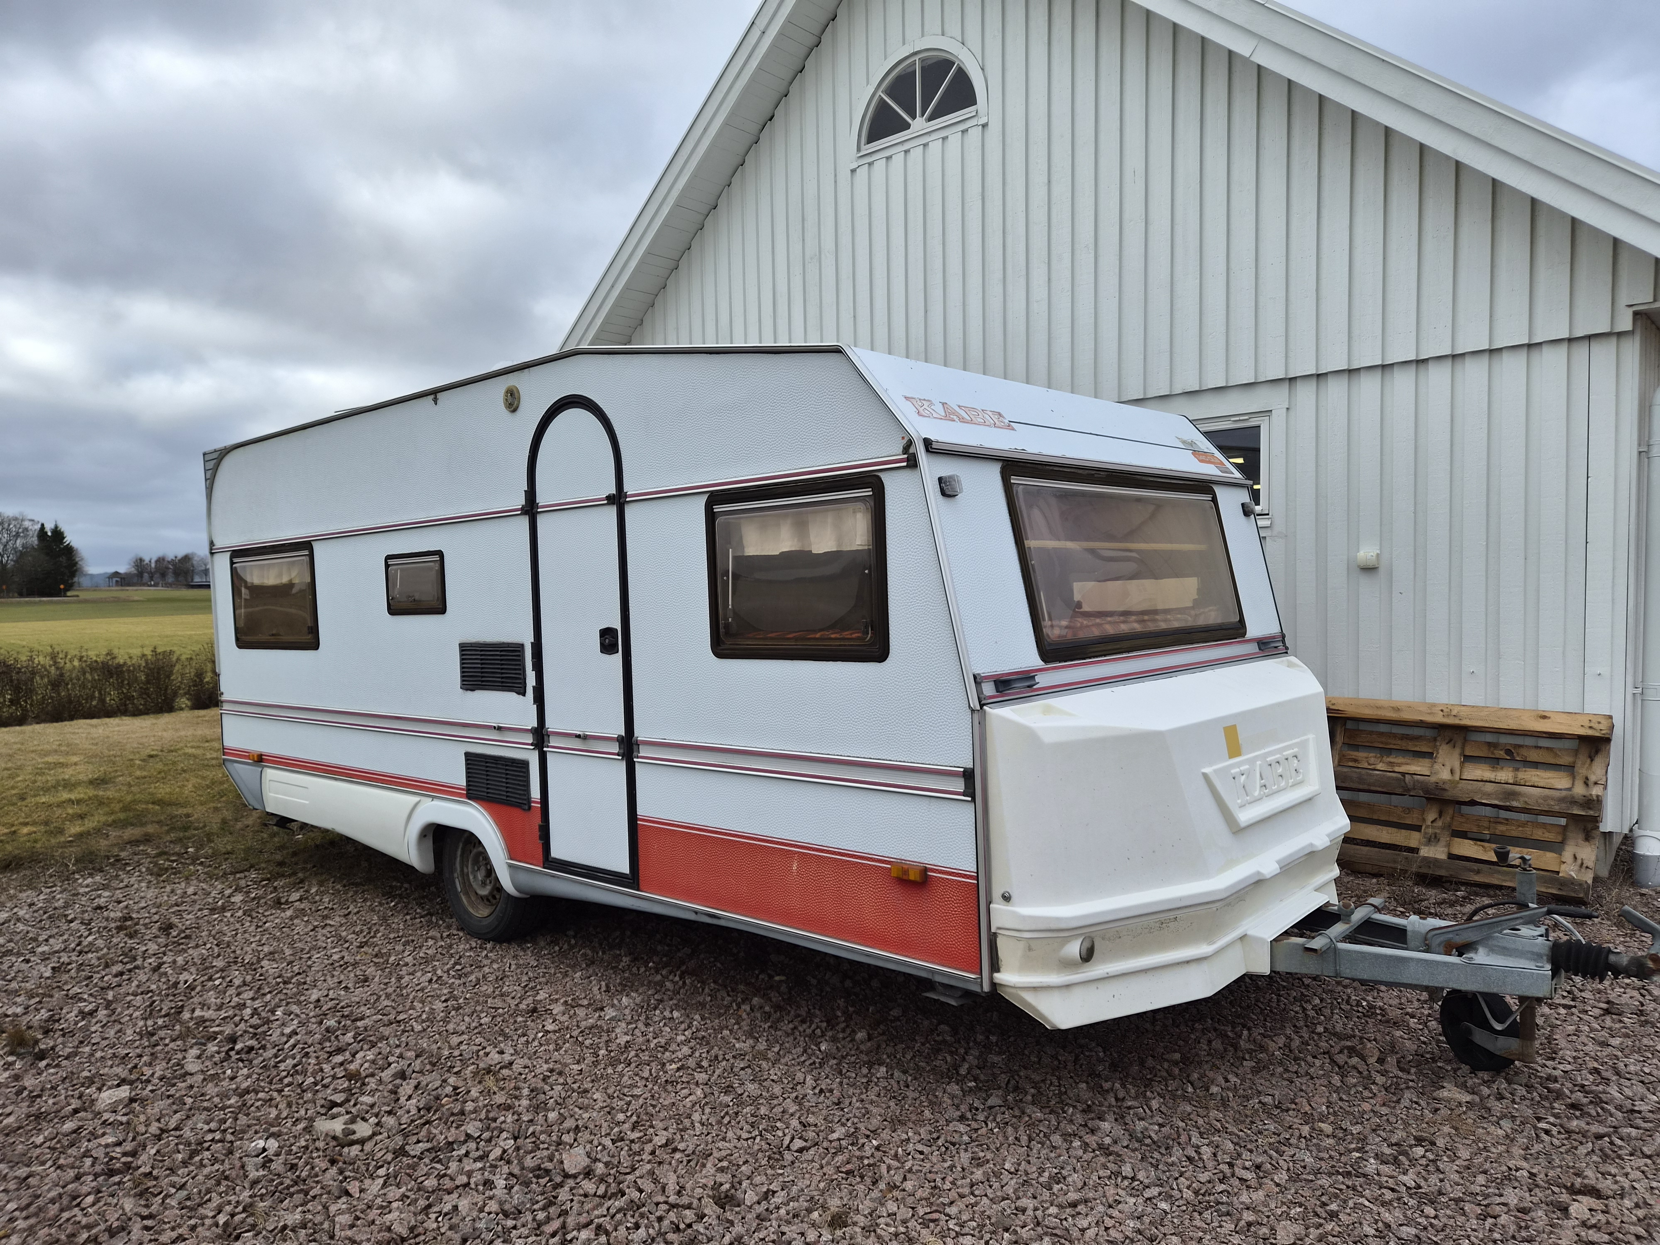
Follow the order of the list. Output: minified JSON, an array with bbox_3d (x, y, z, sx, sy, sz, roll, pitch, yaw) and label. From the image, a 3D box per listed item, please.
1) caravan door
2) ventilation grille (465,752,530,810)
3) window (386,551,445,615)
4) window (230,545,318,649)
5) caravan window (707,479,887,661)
[{"bbox_3d":[-0.922,0.065,4.037,0.566,1.745,0.050,-1,2,41],"label":"caravan door"},{"bbox_3d":[-1.345,0.639,4.443,0.474,0.195,0.030,-1,2,41],"label":"ventilation grille"},{"bbox_3d":[-1.814,-0.165,4.810,0.503,0.263,0.040,-1,2,41],"label":"window"},{"bbox_3d":[-2.935,-0.123,5.800,1.041,0.521,0.040,-1,2,41],"label":"window"},{"bbox_3d":[-0.119,-0.142,3.318,0.737,0.508,0.040,-1,2,41],"label":"caravan window"}]

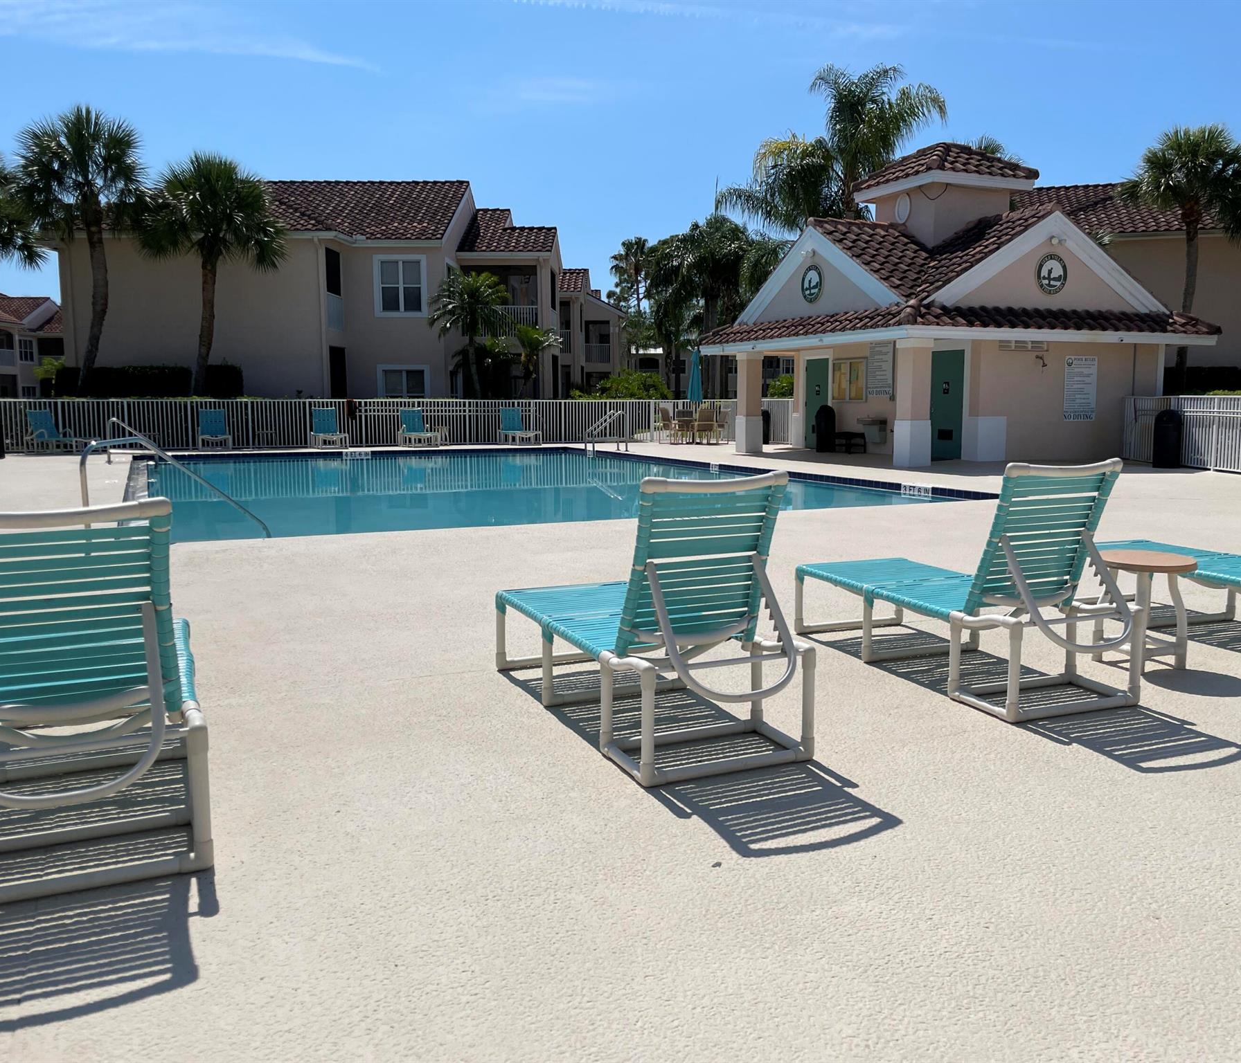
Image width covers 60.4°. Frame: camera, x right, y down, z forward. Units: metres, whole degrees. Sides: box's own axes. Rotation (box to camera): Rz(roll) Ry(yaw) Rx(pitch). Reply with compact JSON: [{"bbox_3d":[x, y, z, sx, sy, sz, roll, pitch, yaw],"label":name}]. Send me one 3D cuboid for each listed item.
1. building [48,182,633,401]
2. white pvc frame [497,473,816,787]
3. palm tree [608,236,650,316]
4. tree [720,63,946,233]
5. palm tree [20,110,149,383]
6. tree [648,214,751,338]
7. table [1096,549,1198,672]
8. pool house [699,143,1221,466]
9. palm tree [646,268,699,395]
[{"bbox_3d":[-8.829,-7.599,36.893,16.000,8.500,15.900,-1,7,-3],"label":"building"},{"bbox_3d":[0.053,0.217,4.056,0.625,0.955,1.630,-3,8,-23],"label":"white pvc frame"},{"bbox_3d":[0.562,-13.539,70.876,2.926,11.901,2.926,0,7,0],"label":"palm tree"},{"bbox_3d":[6.105,-7.965,30.759,6.420,10.615,6.420,0,7,0],"label":"tree"},{"bbox_3d":[-13.807,-6.521,27.704,3.295,8.646,3.295,0,7,0],"label":"palm tree"},{"bbox_3d":[3.324,-8.686,44.271,4.572,8.760,4.572,0,7,0],"label":"tree"},{"bbox_3d":[2.334,0.359,4.769,0.467,0.482,0.467,0,7,0],"label":"table"},{"bbox_3d":[6.739,-4.806,22.353,7.428,6.396,7.259,-3,8,-23],"label":"pool house"},{"bbox_3d":[2.096,-7.464,43.414,2.572,6.553,2.572,0,7,0],"label":"palm tree"}]

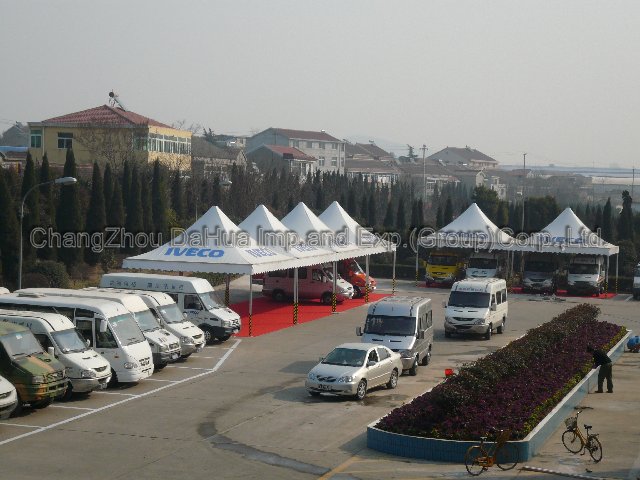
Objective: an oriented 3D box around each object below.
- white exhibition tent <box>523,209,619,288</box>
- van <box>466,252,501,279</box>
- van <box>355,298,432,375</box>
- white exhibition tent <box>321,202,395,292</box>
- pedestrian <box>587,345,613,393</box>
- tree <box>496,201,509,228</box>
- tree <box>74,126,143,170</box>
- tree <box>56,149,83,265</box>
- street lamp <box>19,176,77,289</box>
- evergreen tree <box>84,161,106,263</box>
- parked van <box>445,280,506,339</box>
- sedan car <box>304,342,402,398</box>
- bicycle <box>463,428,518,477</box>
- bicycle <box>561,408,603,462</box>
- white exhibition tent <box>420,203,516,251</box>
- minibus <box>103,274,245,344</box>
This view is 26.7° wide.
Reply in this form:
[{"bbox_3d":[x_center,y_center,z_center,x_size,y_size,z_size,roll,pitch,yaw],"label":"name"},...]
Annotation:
[{"bbox_3d":[15.811,0.630,86.510,6.100,5.462,6.100,3,3,18],"label":"white exhibition tent"},{"bbox_3d":[11.082,1.810,88.158,2.050,2.600,5.300,3,3,18],"label":"van"},{"bbox_3d":[2.758,3.408,48.298,2.020,2.420,4.950,2,2,13],"label":"van"},{"bbox_3d":[0.776,0.488,78.287,6.100,5.462,6.100,3,3,18],"label":"white exhibition tent"},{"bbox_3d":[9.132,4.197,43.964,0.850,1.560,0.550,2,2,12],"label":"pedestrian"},{"bbox_3d":[13.046,0.005,96.093,1.100,5.566,1.100,2,3,8],"label":"tree"},{"bbox_3d":[-15.357,-5.337,98.000,5.000,6.000,5.000,2,2,17],"label":"tree"},{"bbox_3d":[-17.078,-2.206,92.034,1.750,8.191,1.750,2,3,-11],"label":"tree"},{"bbox_3d":[-10.883,0.802,53.778,2.400,6.400,0.350,3,3,18],"label":"street lamp"},{"bbox_3d":[-15.794,-1.850,95.052,1.450,7.279,1.450,2,3,-9],"label":"evergreen tree"},{"bbox_3d":[6.948,3.055,60.074,2.020,2.420,4.950,3,2,19],"label":"parked van"},{"bbox_3d":[1.127,4.059,42.650,1.740,1.460,4.500,3,3,25],"label":"sedan car"},{"bbox_3d":[3.920,4.849,30.953,1.680,1.000,0.560,0,3,-42],"label":"bicycle"},{"bbox_3d":[6.551,4.833,33.065,0.560,1.030,1.680,1,2,-18],"label":"bicycle"},{"bbox_3d":[10.114,0.331,88.367,6.100,5.462,6.100,3,3,18],"label":"white exhibition tent"},{"bbox_3d":[-6.004,2.778,55.297,5.769,2.570,2.020,3,2,18],"label":"minibus"}]

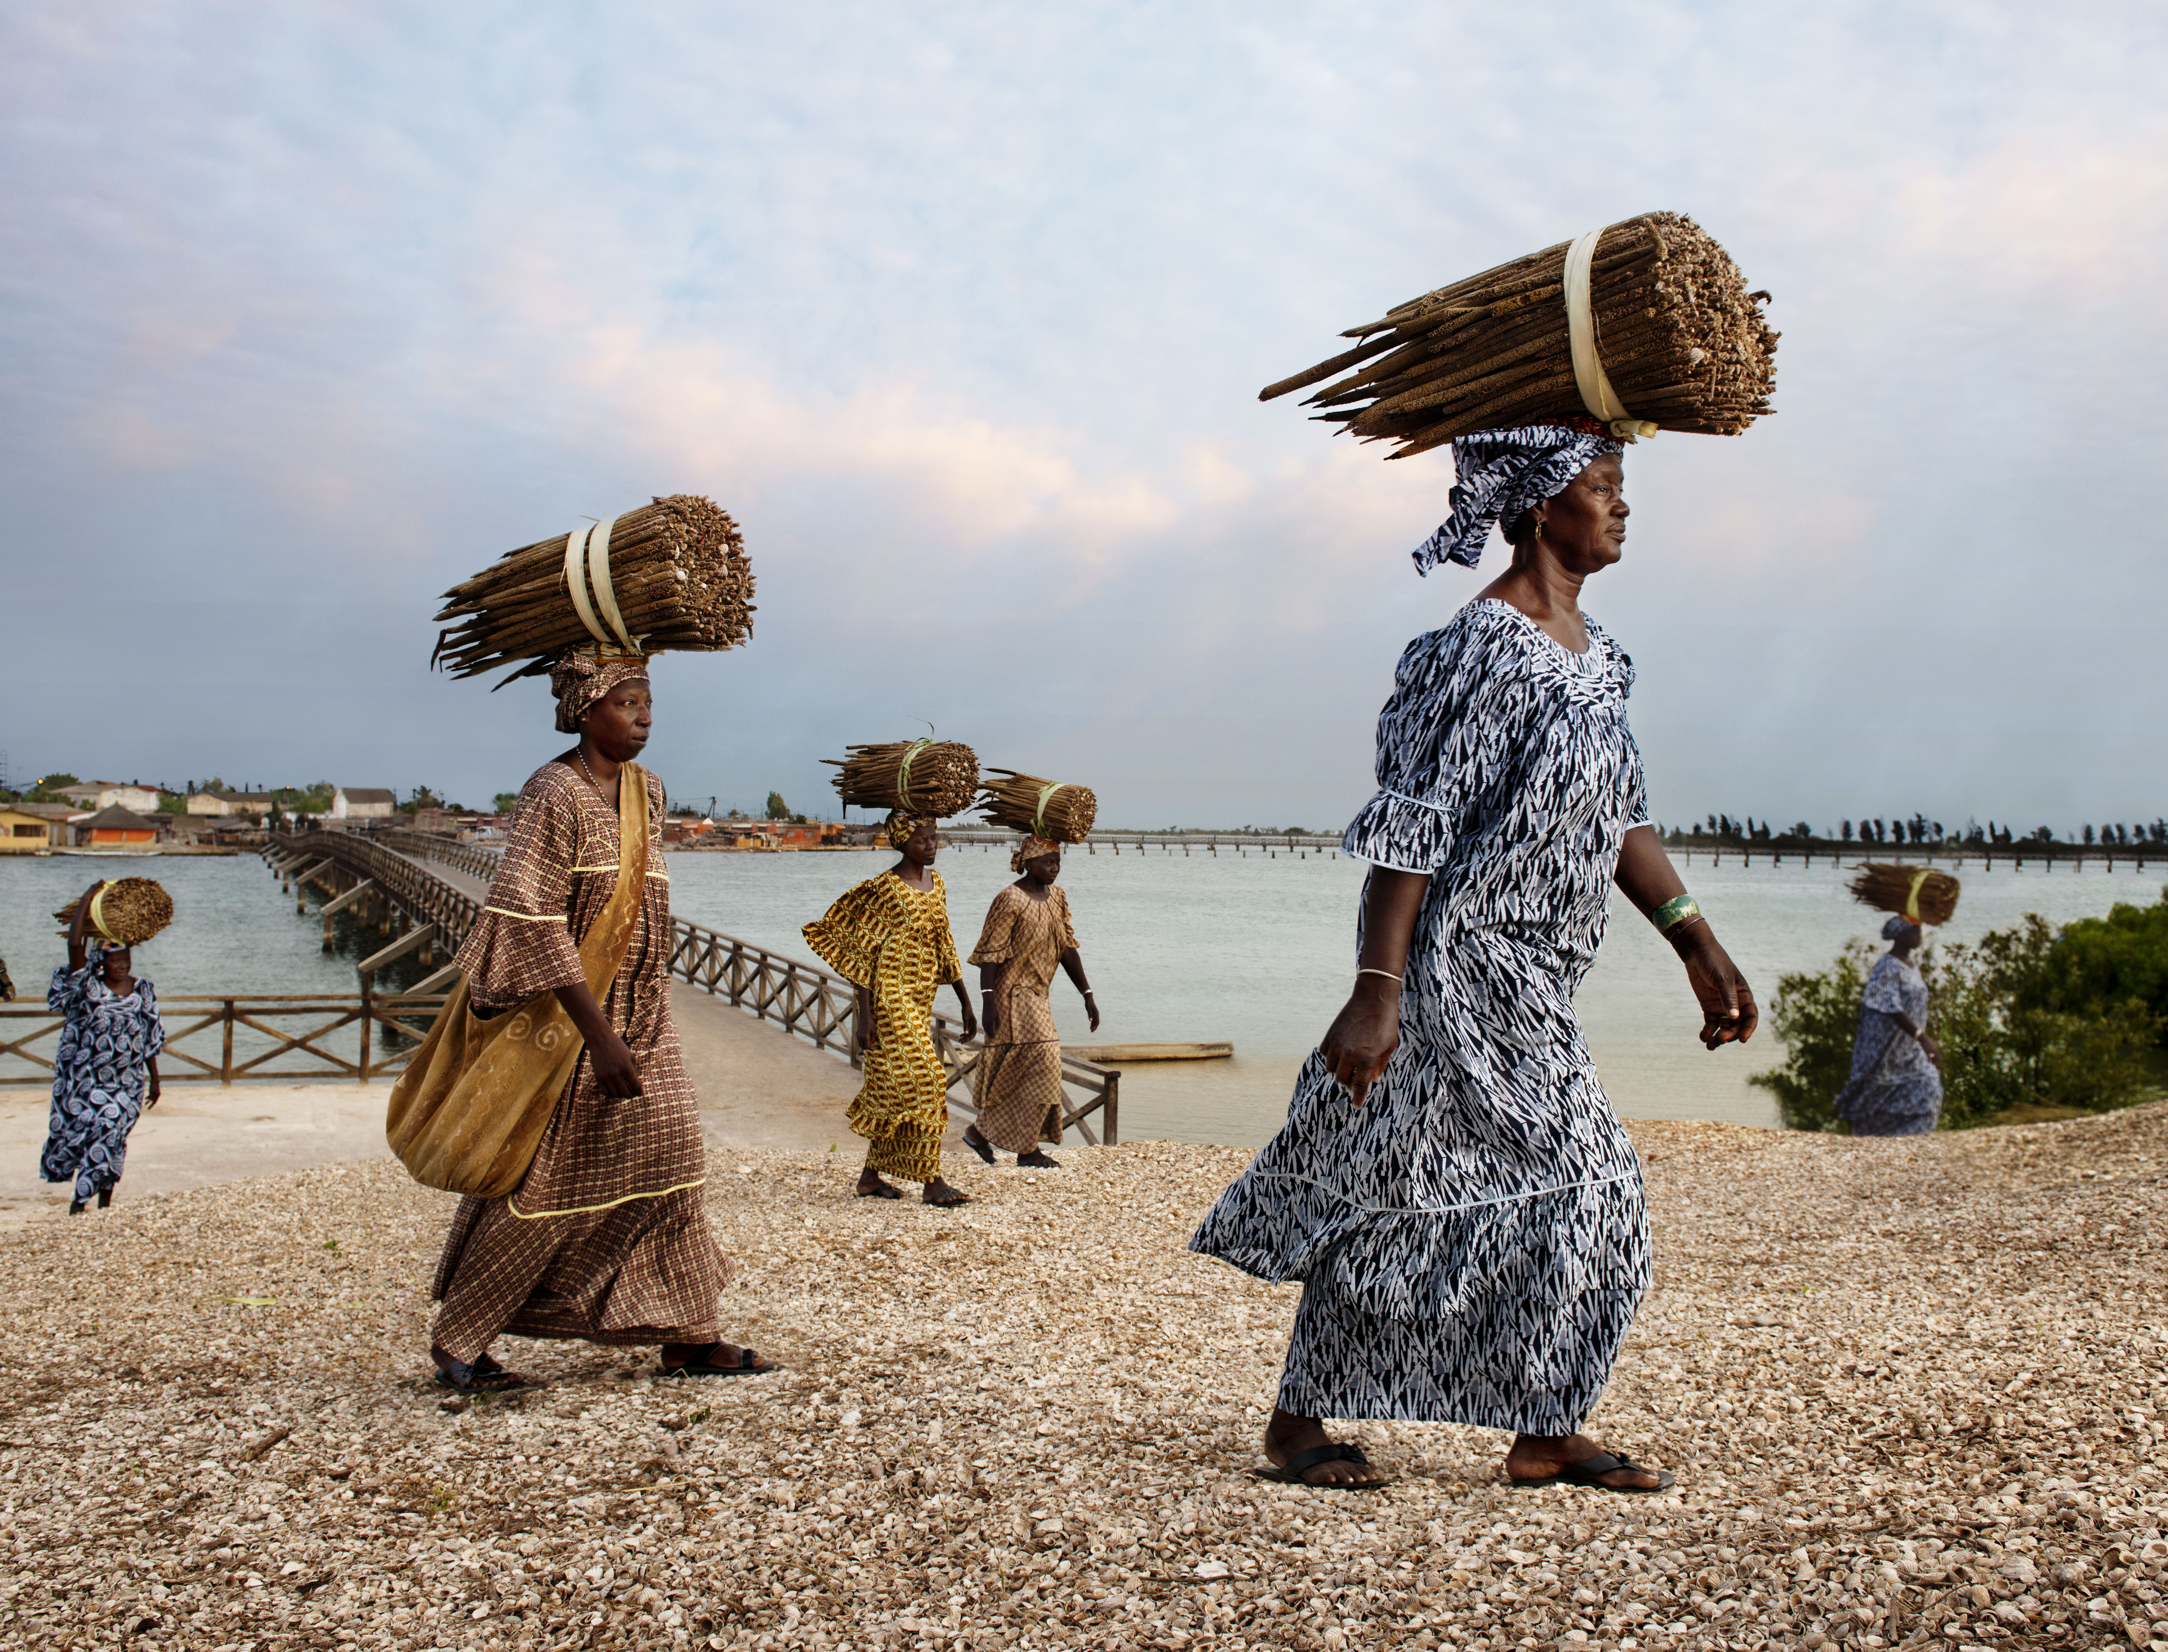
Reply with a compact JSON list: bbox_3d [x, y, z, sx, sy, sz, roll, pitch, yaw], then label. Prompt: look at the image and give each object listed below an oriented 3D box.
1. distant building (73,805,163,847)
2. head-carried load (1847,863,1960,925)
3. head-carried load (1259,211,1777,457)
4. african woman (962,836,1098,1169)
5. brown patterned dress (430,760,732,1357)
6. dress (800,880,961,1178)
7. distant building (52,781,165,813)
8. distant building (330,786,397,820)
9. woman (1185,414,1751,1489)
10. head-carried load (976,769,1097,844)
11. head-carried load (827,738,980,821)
[{"bbox_3d":[-112.591,0.000,192.000,8.800,4.900,8.000,0,0,-28],"label":"distant building"},{"bbox_3d":[5.569,0.453,11.200,0.640,0.340,0.360,8,4,34],"label":"head-carried load"},{"bbox_3d":[0.691,-0.766,2.580,0.700,0.330,0.330,0,0,33],"label":"head-carried load"},{"bbox_3d":[-0.264,0.870,8.200,0.520,1.660,0.550,0,0,33],"label":"african woman"},{"bbox_3d":[-1.161,0.540,3.870,0.580,1.370,0.550,1,0,20],"label":"brown patterned dress"},{"bbox_3d":[-0.867,0.859,7.150,0.500,1.330,0.580,0,0,33],"label":"dress"},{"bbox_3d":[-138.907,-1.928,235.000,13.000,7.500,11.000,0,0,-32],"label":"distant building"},{"bbox_3d":[-111.259,-3.247,255.000,6.000,5.600,8.800,1,0,40],"label":"distant building"},{"bbox_3d":[0.626,0.196,2.640,0.800,1.680,0.600,0,0,27],"label":"woman"},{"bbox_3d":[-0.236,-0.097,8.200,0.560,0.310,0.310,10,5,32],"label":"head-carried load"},{"bbox_3d":[-0.776,-0.200,7.120,0.620,0.330,0.330,0,0,33],"label":"head-carried load"}]

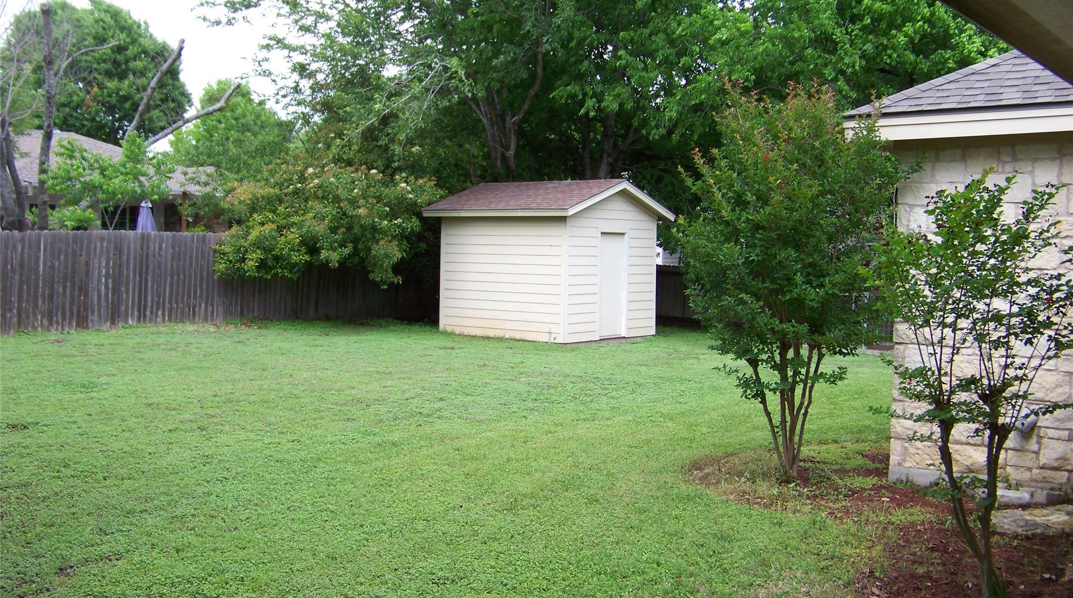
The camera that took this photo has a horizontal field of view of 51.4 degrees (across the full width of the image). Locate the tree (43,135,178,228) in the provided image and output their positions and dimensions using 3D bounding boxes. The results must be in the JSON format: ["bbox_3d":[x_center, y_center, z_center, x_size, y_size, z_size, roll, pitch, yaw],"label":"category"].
[{"bbox_3d":[-9.366,-1.655,24.522,2.704,3.868,2.433,0,3,-21],"label":"tree"}]

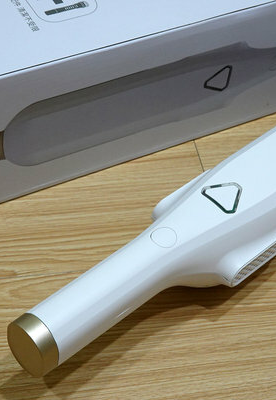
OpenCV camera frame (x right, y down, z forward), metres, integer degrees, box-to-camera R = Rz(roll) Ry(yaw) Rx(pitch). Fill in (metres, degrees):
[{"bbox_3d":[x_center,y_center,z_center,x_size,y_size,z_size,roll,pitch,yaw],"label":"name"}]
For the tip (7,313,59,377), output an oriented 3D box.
[{"bbox_3d":[-0.066,0.091,0.565,0.012,0.038,0.038,-31,55,-34],"label":"tip"}]

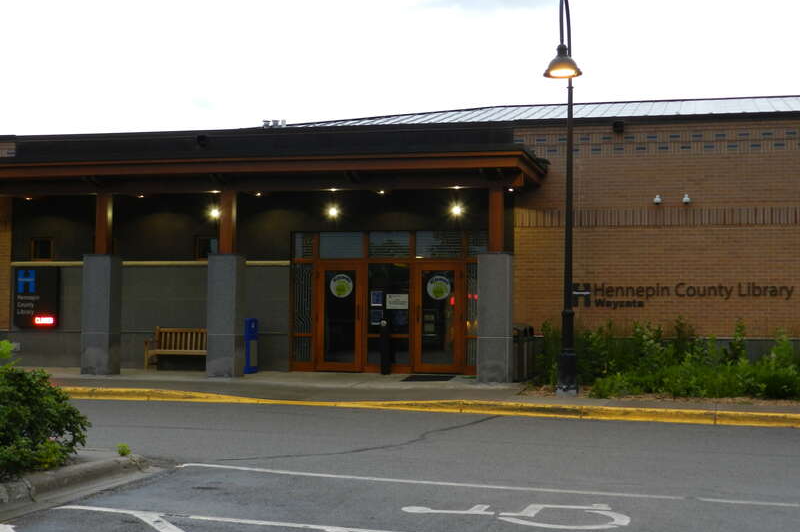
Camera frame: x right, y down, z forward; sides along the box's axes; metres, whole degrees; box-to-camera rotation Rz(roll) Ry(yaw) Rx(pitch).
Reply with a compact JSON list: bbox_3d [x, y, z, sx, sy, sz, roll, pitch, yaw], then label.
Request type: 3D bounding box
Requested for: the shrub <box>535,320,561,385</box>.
[{"bbox_3d":[2.525,1.476,20.900,0.500,1.072,0.500,0,-3,13],"label":"shrub"}]

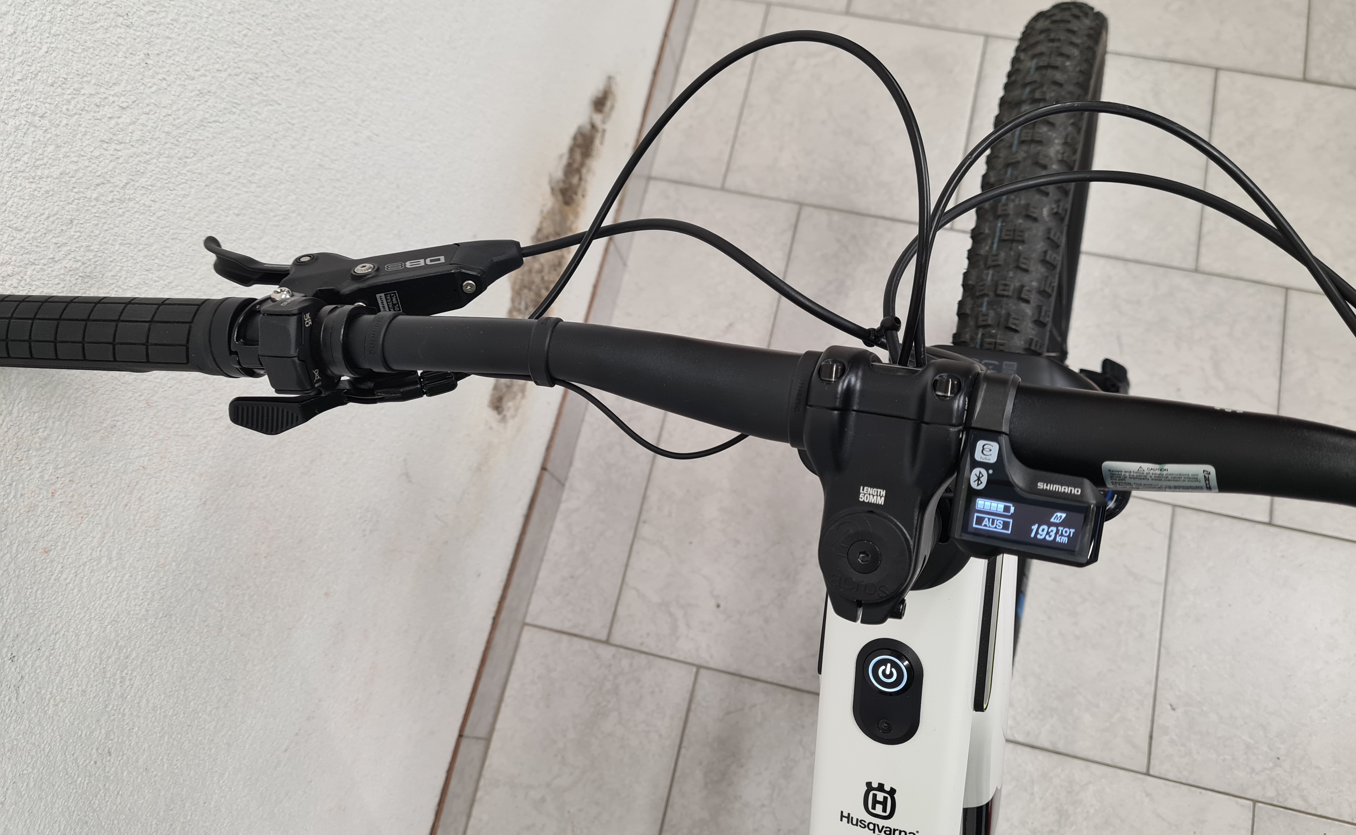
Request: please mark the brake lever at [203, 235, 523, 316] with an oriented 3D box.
[{"bbox_3d":[-0.150,-0.058,0.452,0.161,0.029,0.070,1,36,5],"label":"brake lever"}]

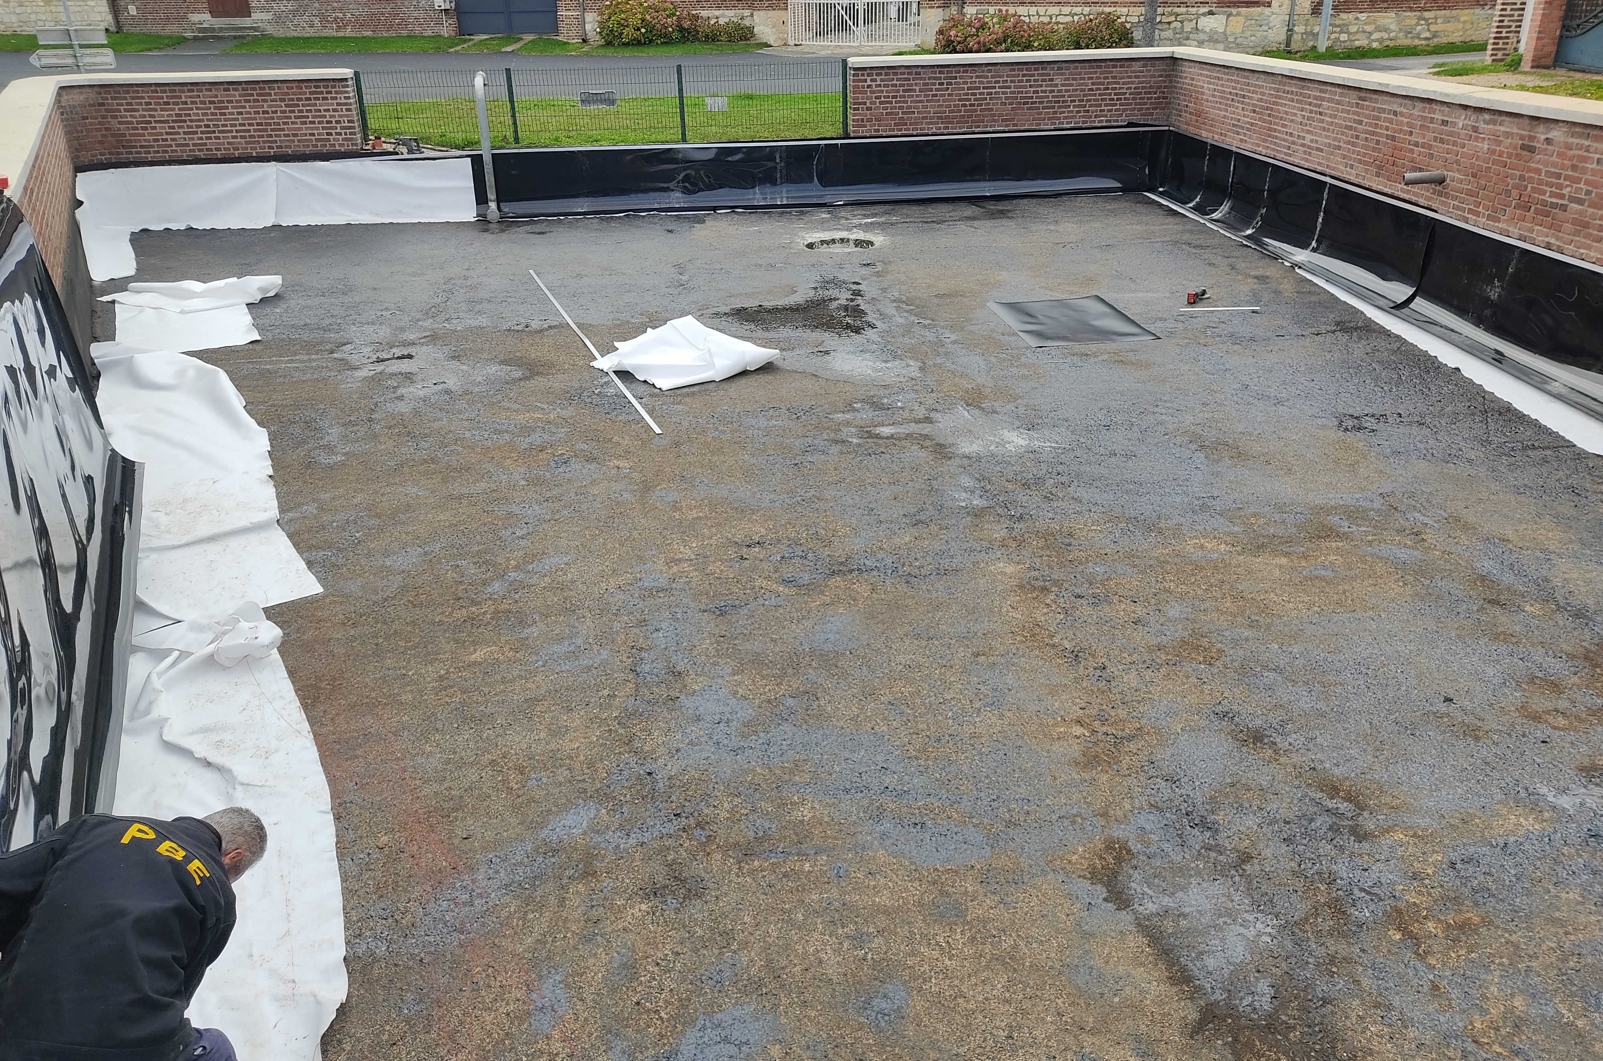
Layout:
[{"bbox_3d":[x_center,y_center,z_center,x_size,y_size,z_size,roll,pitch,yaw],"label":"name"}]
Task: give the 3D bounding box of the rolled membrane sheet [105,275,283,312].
[{"bbox_3d":[-6.406,-2.477,12.562,1.750,0.190,0.680,-4,24,-6],"label":"rolled membrane sheet"}]

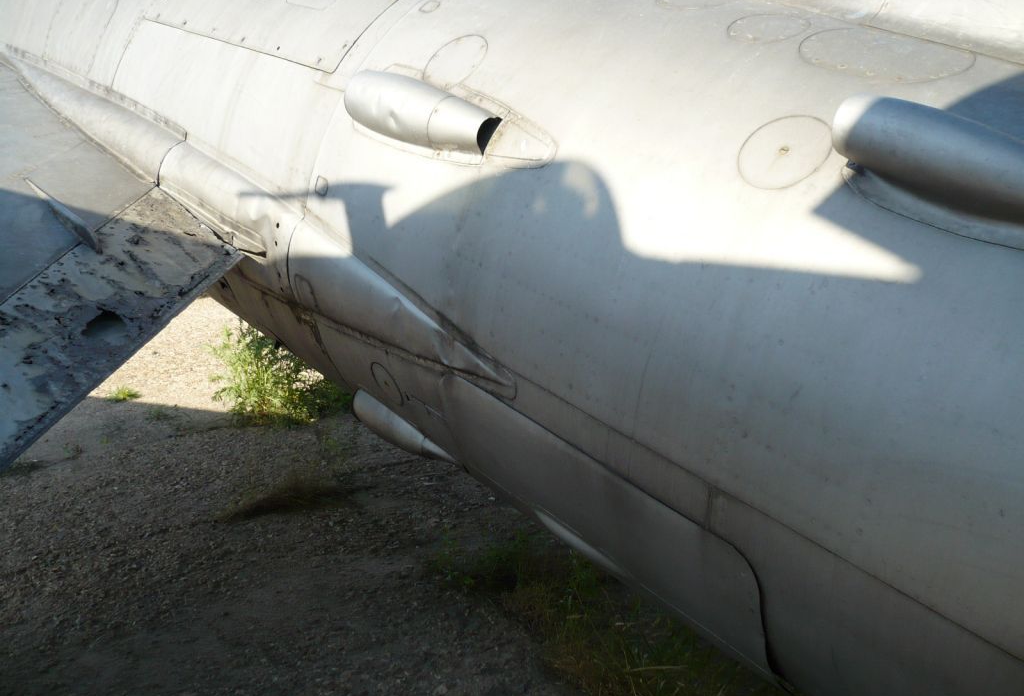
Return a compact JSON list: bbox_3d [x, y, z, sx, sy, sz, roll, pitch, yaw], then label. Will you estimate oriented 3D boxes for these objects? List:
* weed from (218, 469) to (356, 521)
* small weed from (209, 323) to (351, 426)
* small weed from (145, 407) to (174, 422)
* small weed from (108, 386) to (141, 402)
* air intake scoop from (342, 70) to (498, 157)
[{"bbox_3d":[-0.893,0.587,4.122,0.515,0.126,0.273,0,26,0],"label":"weed"},{"bbox_3d":[-1.050,0.119,4.709,0.645,0.452,0.503,0,26,0],"label":"small weed"},{"bbox_3d":[-1.623,0.306,4.766,0.135,0.065,0.094,0,26,0],"label":"small weed"},{"bbox_3d":[-1.848,0.222,4.938,0.148,0.066,0.104,0,26,0],"label":"small weed"},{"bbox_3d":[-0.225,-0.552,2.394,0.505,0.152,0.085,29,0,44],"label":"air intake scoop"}]

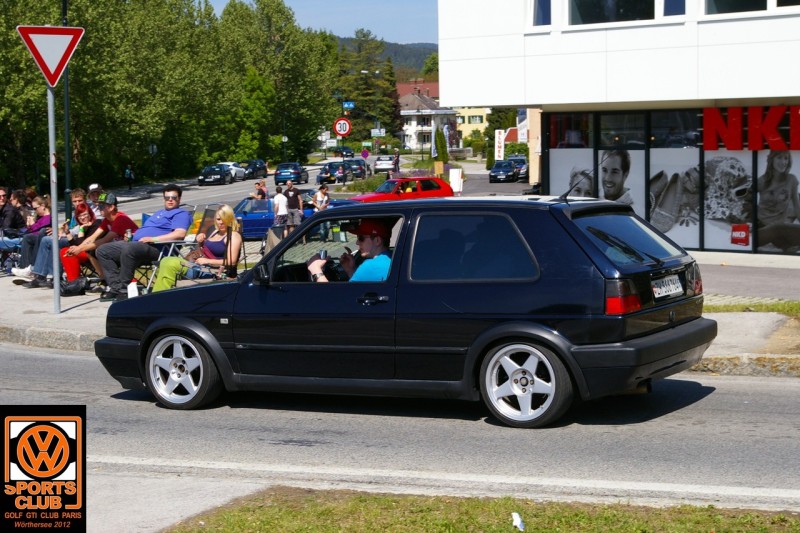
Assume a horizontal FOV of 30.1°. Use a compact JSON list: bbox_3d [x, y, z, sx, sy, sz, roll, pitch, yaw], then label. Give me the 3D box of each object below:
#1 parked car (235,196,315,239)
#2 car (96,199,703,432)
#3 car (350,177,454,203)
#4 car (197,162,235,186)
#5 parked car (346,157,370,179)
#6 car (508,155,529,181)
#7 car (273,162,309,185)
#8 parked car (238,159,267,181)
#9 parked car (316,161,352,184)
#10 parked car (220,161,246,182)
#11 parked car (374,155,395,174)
[{"bbox_3d":[-4.234,-1.443,45.500,3.850,1.370,1.640,-1,4,-4],"label":"parked car"},{"bbox_3d":[-0.005,0.232,9.957,4.030,1.340,1.690,0,4,29],"label":"car"},{"bbox_3d":[-0.071,-2.604,55.600,4.000,1.400,1.680,-3,5,-25],"label":"car"},{"bbox_3d":[-12.891,-6.414,104.000,1.750,1.450,4.200,-1,4,5],"label":"car"},{"bbox_3d":[-3.318,-7.290,110.500,1.760,1.460,4.350,0,5,8],"label":"parked car"},{"bbox_3d":[8.740,-7.330,111.000,1.790,1.740,4.450,-1,4,10],"label":"car"},{"bbox_3d":[-7.399,-6.355,101.500,1.800,1.440,4.500,-1,4,5],"label":"car"},{"bbox_3d":[-11.768,-7.583,116.000,1.800,1.500,4.450,-1,4,8],"label":"parked car"},{"bbox_3d":[-4.267,-6.367,100.500,1.700,1.440,4.100,-1,4,6],"label":"parked car"},{"bbox_3d":[-12.622,-7.006,110.000,1.770,1.430,4.300,-1,4,7],"label":"parked car"},{"bbox_3d":[-1.191,-8.155,119.000,1.700,1.420,4.300,-1,4,-1],"label":"parked car"}]

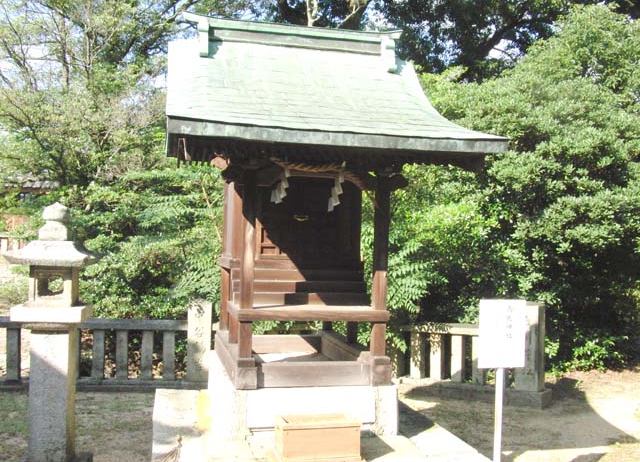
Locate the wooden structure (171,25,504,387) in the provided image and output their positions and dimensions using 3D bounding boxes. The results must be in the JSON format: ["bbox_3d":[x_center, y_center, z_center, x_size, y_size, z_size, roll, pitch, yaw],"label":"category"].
[{"bbox_3d":[-0.173,-0.426,6.745,2.608,3.573,3.470,2,-2,-13],"label":"wooden structure"}]

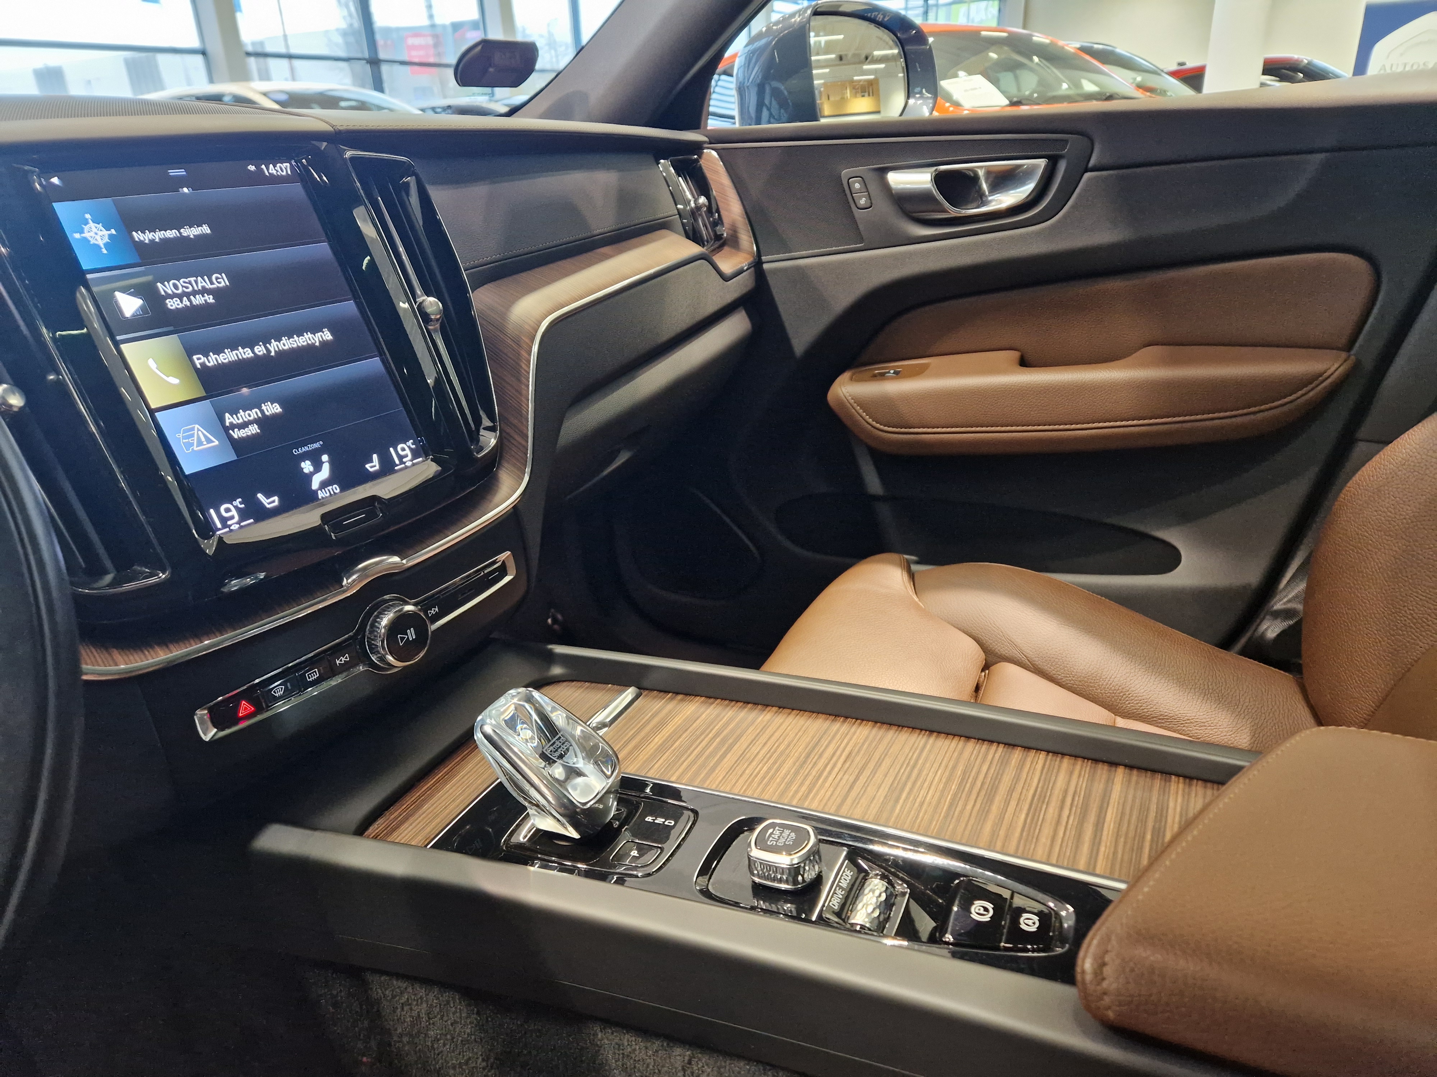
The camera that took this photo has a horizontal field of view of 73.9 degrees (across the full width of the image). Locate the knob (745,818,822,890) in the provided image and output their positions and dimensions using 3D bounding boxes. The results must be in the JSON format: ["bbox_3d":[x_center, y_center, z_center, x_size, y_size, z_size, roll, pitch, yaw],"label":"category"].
[{"bbox_3d":[0.029,0.139,0.424,0.029,0.015,0.029,5,22,26],"label":"knob"}]

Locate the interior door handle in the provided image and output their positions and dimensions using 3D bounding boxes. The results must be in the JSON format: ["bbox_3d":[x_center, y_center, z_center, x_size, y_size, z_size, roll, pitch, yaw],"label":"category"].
[{"bbox_3d":[0.258,-0.360,0.989,0.157,0.050,0.040,5,22,26],"label":"interior door handle"}]

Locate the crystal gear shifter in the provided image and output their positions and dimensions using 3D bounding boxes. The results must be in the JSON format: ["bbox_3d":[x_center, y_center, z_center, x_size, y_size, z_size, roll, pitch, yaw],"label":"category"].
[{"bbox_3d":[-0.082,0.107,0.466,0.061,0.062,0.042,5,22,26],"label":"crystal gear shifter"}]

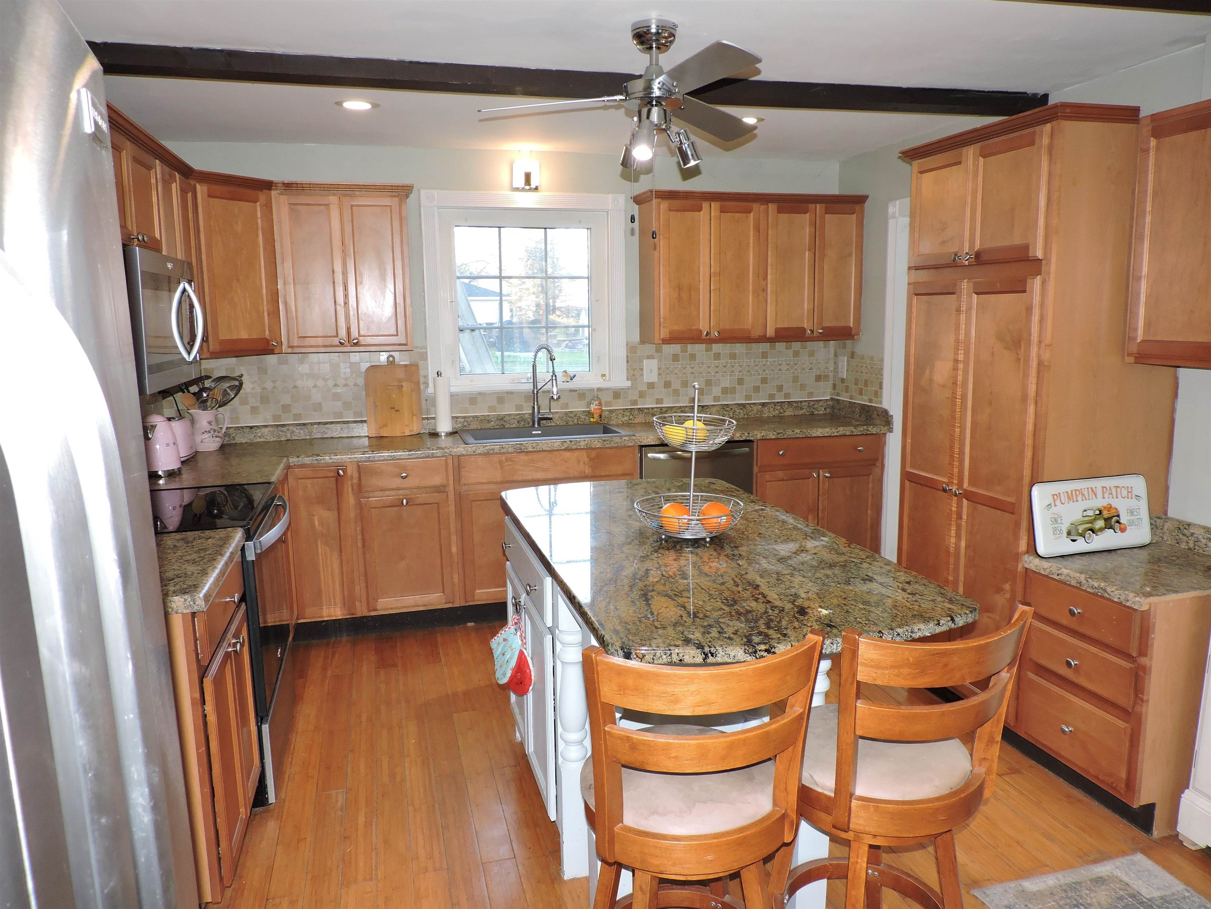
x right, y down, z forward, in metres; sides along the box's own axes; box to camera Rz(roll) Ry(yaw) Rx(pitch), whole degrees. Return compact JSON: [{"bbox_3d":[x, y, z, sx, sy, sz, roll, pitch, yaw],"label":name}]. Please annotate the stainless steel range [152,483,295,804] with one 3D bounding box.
[{"bbox_3d":[-1.476,0.634,2.995,0.700,0.922,0.757,-3,11,-14],"label":"stainless steel range"}]

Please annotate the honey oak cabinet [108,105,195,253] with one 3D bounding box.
[{"bbox_3d":[-1.670,-0.861,2.675,0.350,0.395,0.830,-3,10,-15],"label":"honey oak cabinet"}]

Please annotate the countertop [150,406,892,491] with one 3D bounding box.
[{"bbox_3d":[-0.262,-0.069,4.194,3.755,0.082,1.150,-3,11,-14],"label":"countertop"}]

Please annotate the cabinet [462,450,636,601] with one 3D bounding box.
[{"bbox_3d":[-0.344,0.338,4.521,0.920,0.816,0.630,-3,10,-15],"label":"cabinet"}]

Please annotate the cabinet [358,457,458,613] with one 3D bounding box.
[{"bbox_3d":[-1.020,0.376,4.346,0.477,0.816,0.630,-3,10,-15],"label":"cabinet"}]

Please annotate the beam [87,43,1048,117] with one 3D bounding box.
[{"bbox_3d":[0.006,-1.315,3.014,3.635,0.069,0.151,-3,11,-14],"label":"beam"}]

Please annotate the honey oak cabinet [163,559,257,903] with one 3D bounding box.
[{"bbox_3d":[-1.352,0.749,2.318,0.635,0.834,0.615,-3,11,-14],"label":"honey oak cabinet"}]

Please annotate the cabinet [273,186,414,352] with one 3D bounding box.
[{"bbox_3d":[-1.284,-0.916,4.189,0.632,0.790,0.360,-3,11,-14],"label":"cabinet"}]

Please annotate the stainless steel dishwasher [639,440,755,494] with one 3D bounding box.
[{"bbox_3d":[0.417,0.306,4.683,0.617,0.825,0.625,-3,11,-14],"label":"stainless steel dishwasher"}]

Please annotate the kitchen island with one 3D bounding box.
[{"bbox_3d":[0.216,0.681,2.495,0.825,0.914,1.745,-3,10,-15],"label":"kitchen island"}]

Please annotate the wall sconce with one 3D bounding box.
[{"bbox_3d":[-0.417,-1.504,4.462,0.156,0.190,0.130,-3,10,-15],"label":"wall sconce"}]

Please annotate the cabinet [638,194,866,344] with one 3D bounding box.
[{"bbox_3d":[0.816,-1.044,4.748,1.275,0.804,0.360,-3,10,-15],"label":"cabinet"}]

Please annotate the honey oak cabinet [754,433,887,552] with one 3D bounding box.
[{"bbox_3d":[1.102,0.256,4.897,0.785,0.816,0.630,-3,10,-15],"label":"honey oak cabinet"}]

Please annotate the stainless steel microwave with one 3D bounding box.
[{"bbox_3d":[-1.618,-0.429,2.719,0.425,0.427,0.752,-3,10,-15],"label":"stainless steel microwave"}]

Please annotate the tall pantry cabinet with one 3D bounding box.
[{"bbox_3d":[1.587,-0.076,3.205,0.610,2.175,0.810,-3,11,-14],"label":"tall pantry cabinet"}]

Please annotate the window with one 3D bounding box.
[{"bbox_3d":[-0.424,-0.890,4.619,1.140,1.052,0.120,-3,11,-14],"label":"window"}]

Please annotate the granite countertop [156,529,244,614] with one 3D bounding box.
[{"bbox_3d":[-1.318,0.315,2.156,0.640,0.040,0.660,-3,10,-15],"label":"granite countertop"}]

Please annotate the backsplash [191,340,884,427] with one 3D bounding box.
[{"bbox_3d":[-0.353,-0.379,4.445,3.735,0.376,0.520,-3,11,-14],"label":"backsplash"}]

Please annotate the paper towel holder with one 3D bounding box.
[{"bbox_3d":[-0.880,-0.281,4.503,0.150,0.348,0.150,-3,10,-15],"label":"paper towel holder"}]

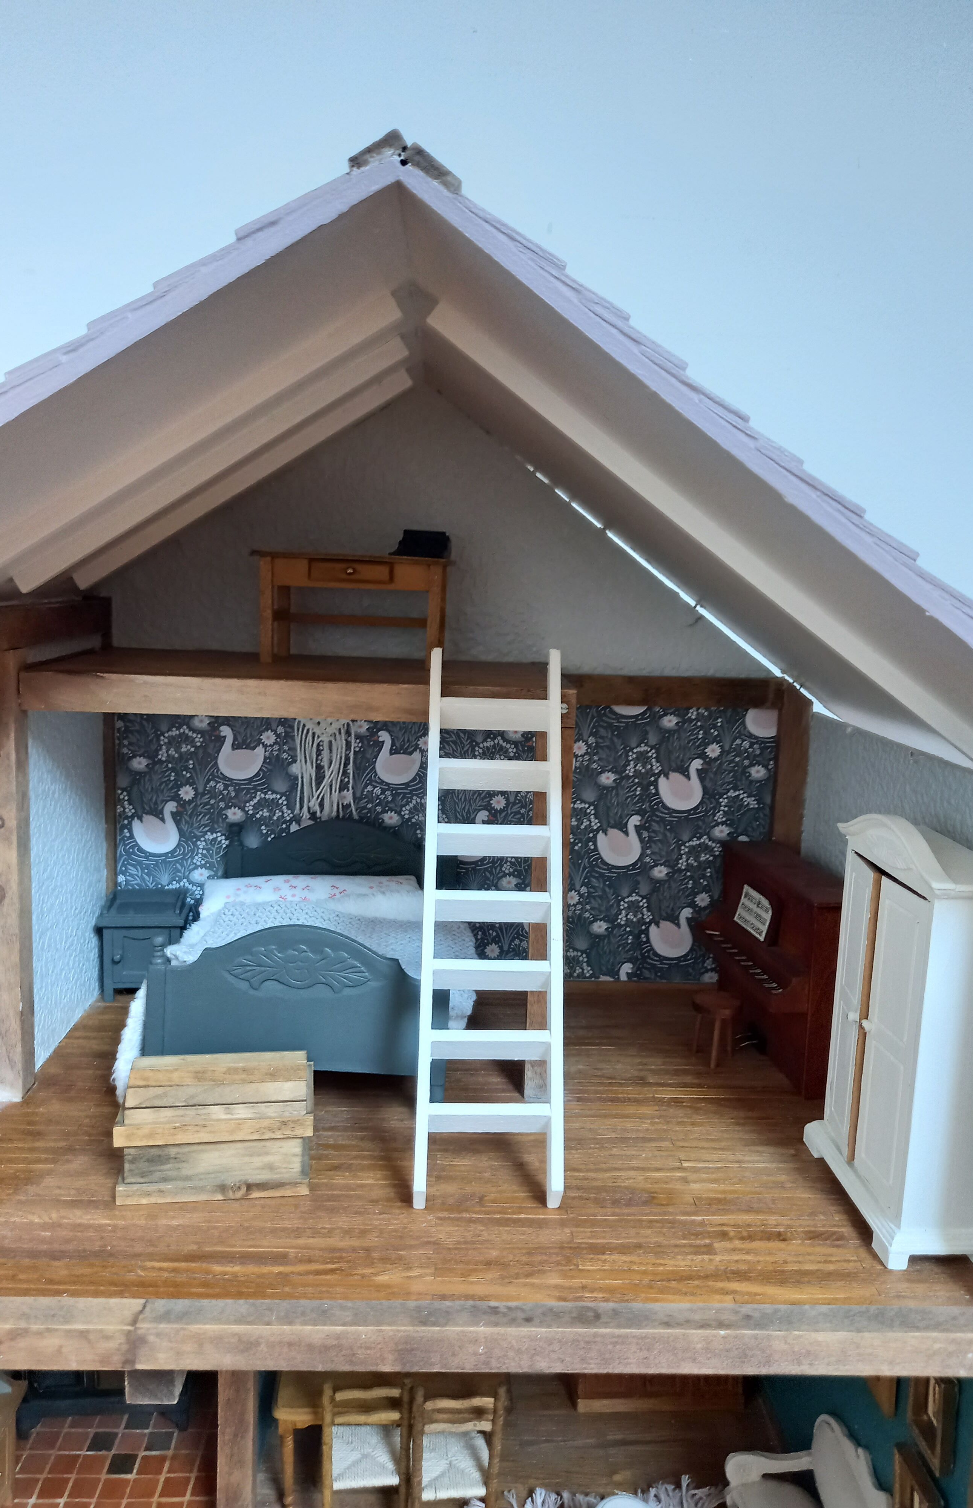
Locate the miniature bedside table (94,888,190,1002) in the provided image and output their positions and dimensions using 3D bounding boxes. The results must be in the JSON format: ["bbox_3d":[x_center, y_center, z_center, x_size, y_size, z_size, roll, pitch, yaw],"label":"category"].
[{"bbox_3d":[-0.215,0.122,0.695,0.058,0.061,0.051,2,8,-2],"label":"miniature bedside table"}]

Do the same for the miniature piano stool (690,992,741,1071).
[{"bbox_3d":[0.130,0.157,0.622,0.028,0.037,0.028,2,8,-2],"label":"miniature piano stool"}]

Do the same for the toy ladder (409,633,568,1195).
[{"bbox_3d":[0.003,0.075,0.500,0.064,0.247,0.013,2,-14,-2],"label":"toy ladder"}]

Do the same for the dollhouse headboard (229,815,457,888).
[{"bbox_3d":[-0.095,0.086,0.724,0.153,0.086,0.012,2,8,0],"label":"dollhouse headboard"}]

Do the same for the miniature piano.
[{"bbox_3d":[0.171,0.121,0.645,0.058,0.106,0.146,1,8,-6],"label":"miniature piano"}]

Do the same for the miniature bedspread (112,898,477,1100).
[{"bbox_3d":[-0.097,0.131,0.629,0.182,0.072,0.125,2,8,0],"label":"miniature bedspread"}]

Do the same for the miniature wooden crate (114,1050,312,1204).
[{"bbox_3d":[-0.119,0.159,0.486,0.083,0.054,0.060,1,8,-9],"label":"miniature wooden crate"}]

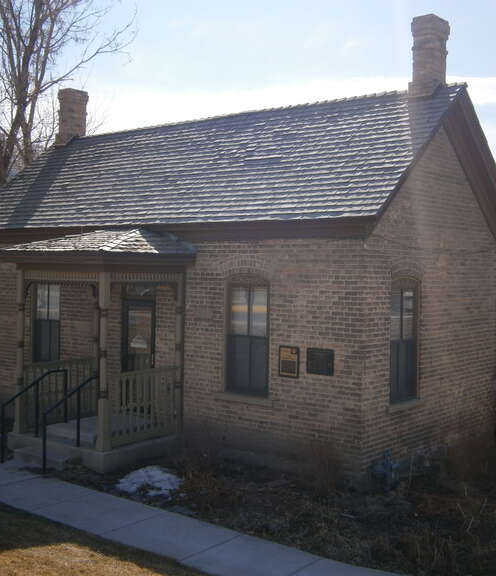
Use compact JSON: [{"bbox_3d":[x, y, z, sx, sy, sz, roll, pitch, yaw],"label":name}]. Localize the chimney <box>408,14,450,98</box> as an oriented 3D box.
[{"bbox_3d":[2.892,-3.624,12.750,0.412,1.273,0.630,2,2,39],"label":"chimney"}]

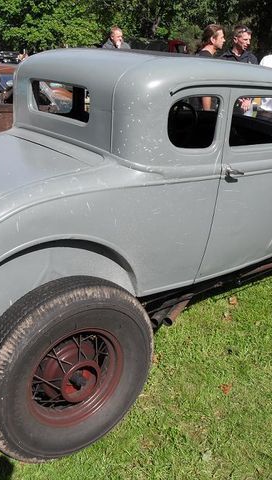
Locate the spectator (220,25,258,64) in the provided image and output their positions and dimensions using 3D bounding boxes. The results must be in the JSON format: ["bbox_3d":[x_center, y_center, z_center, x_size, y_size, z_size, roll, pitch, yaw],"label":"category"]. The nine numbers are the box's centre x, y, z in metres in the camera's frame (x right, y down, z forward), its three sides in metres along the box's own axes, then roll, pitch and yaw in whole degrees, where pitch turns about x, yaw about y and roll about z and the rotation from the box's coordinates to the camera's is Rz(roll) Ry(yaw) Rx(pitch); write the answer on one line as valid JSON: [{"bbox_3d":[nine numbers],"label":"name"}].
[{"bbox_3d":[1.149,-1.494,6.008,0.520,1.800,0.420,-8,25,-26],"label":"spectator"}]

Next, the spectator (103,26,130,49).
[{"bbox_3d":[-0.319,-2.323,7.915,0.520,1.770,0.380,-7,24,-23],"label":"spectator"}]

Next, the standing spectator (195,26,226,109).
[{"bbox_3d":[0.789,-1.443,5.849,0.360,1.790,0.480,-7,24,-23],"label":"standing spectator"}]

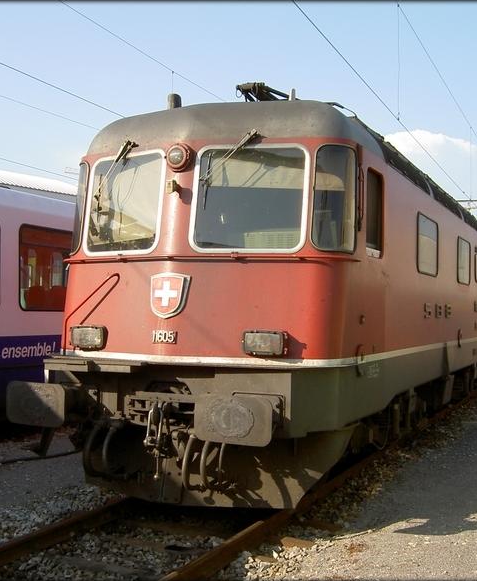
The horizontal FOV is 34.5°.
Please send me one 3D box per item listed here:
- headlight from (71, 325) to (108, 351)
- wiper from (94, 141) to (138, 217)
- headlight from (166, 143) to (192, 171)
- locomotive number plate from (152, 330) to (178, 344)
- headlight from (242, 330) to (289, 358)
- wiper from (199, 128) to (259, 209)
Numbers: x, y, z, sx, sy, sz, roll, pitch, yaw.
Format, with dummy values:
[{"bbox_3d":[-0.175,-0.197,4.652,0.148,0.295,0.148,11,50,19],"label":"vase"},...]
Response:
[{"bbox_3d":[-1.345,0.441,6.999,0.350,0.210,0.110,-1,-2,25],"label":"headlight"},{"bbox_3d":[-1.139,-1.049,7.145,0.504,0.689,0.100,-1,-11,40],"label":"wiper"},{"bbox_3d":[-0.516,-1.158,6.755,0.215,0.215,0.140,-1,-2,25],"label":"headlight"},{"bbox_3d":[-0.619,0.394,6.501,0.240,0.110,0.030,-1,-2,25],"label":"locomotive number plate"},{"bbox_3d":[0.227,0.427,6.276,0.360,0.210,0.110,-1,-2,25],"label":"headlight"},{"bbox_3d":[-0.082,-1.048,6.577,0.507,0.705,0.100,0,-10,9],"label":"wiper"}]

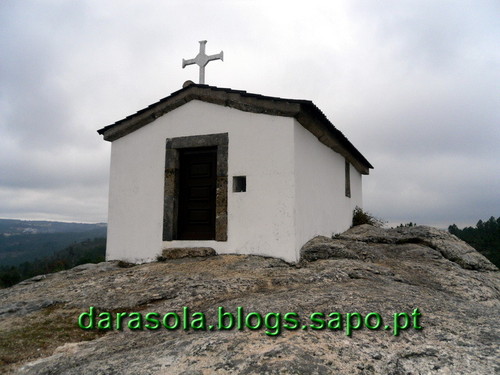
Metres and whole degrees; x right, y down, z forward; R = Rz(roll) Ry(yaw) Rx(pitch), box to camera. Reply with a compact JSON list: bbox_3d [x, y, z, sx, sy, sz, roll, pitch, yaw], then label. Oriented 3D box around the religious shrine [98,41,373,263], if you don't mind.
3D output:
[{"bbox_3d":[0.344,-0.461,11.544,5.116,4.809,7.376,-3,-8,25],"label":"religious shrine"}]

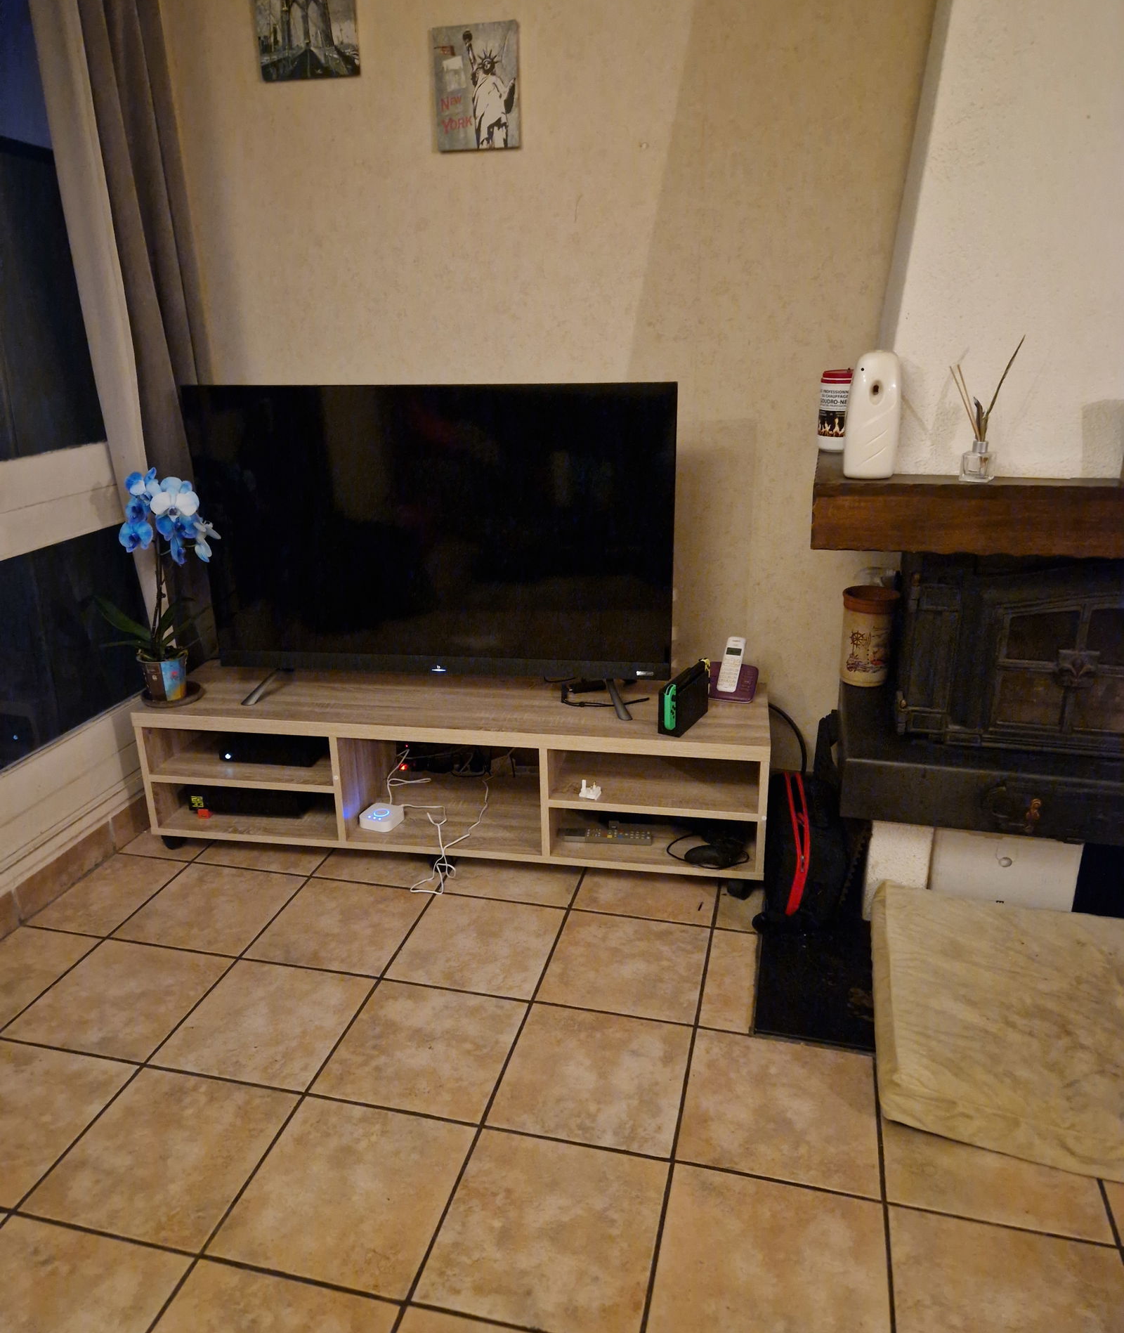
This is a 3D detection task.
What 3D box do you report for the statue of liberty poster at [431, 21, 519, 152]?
[{"bbox_3d":[-0.198,-1.364,2.353,0.201,0.259,0.020,3,21,11],"label":"statue of liberty poster"}]

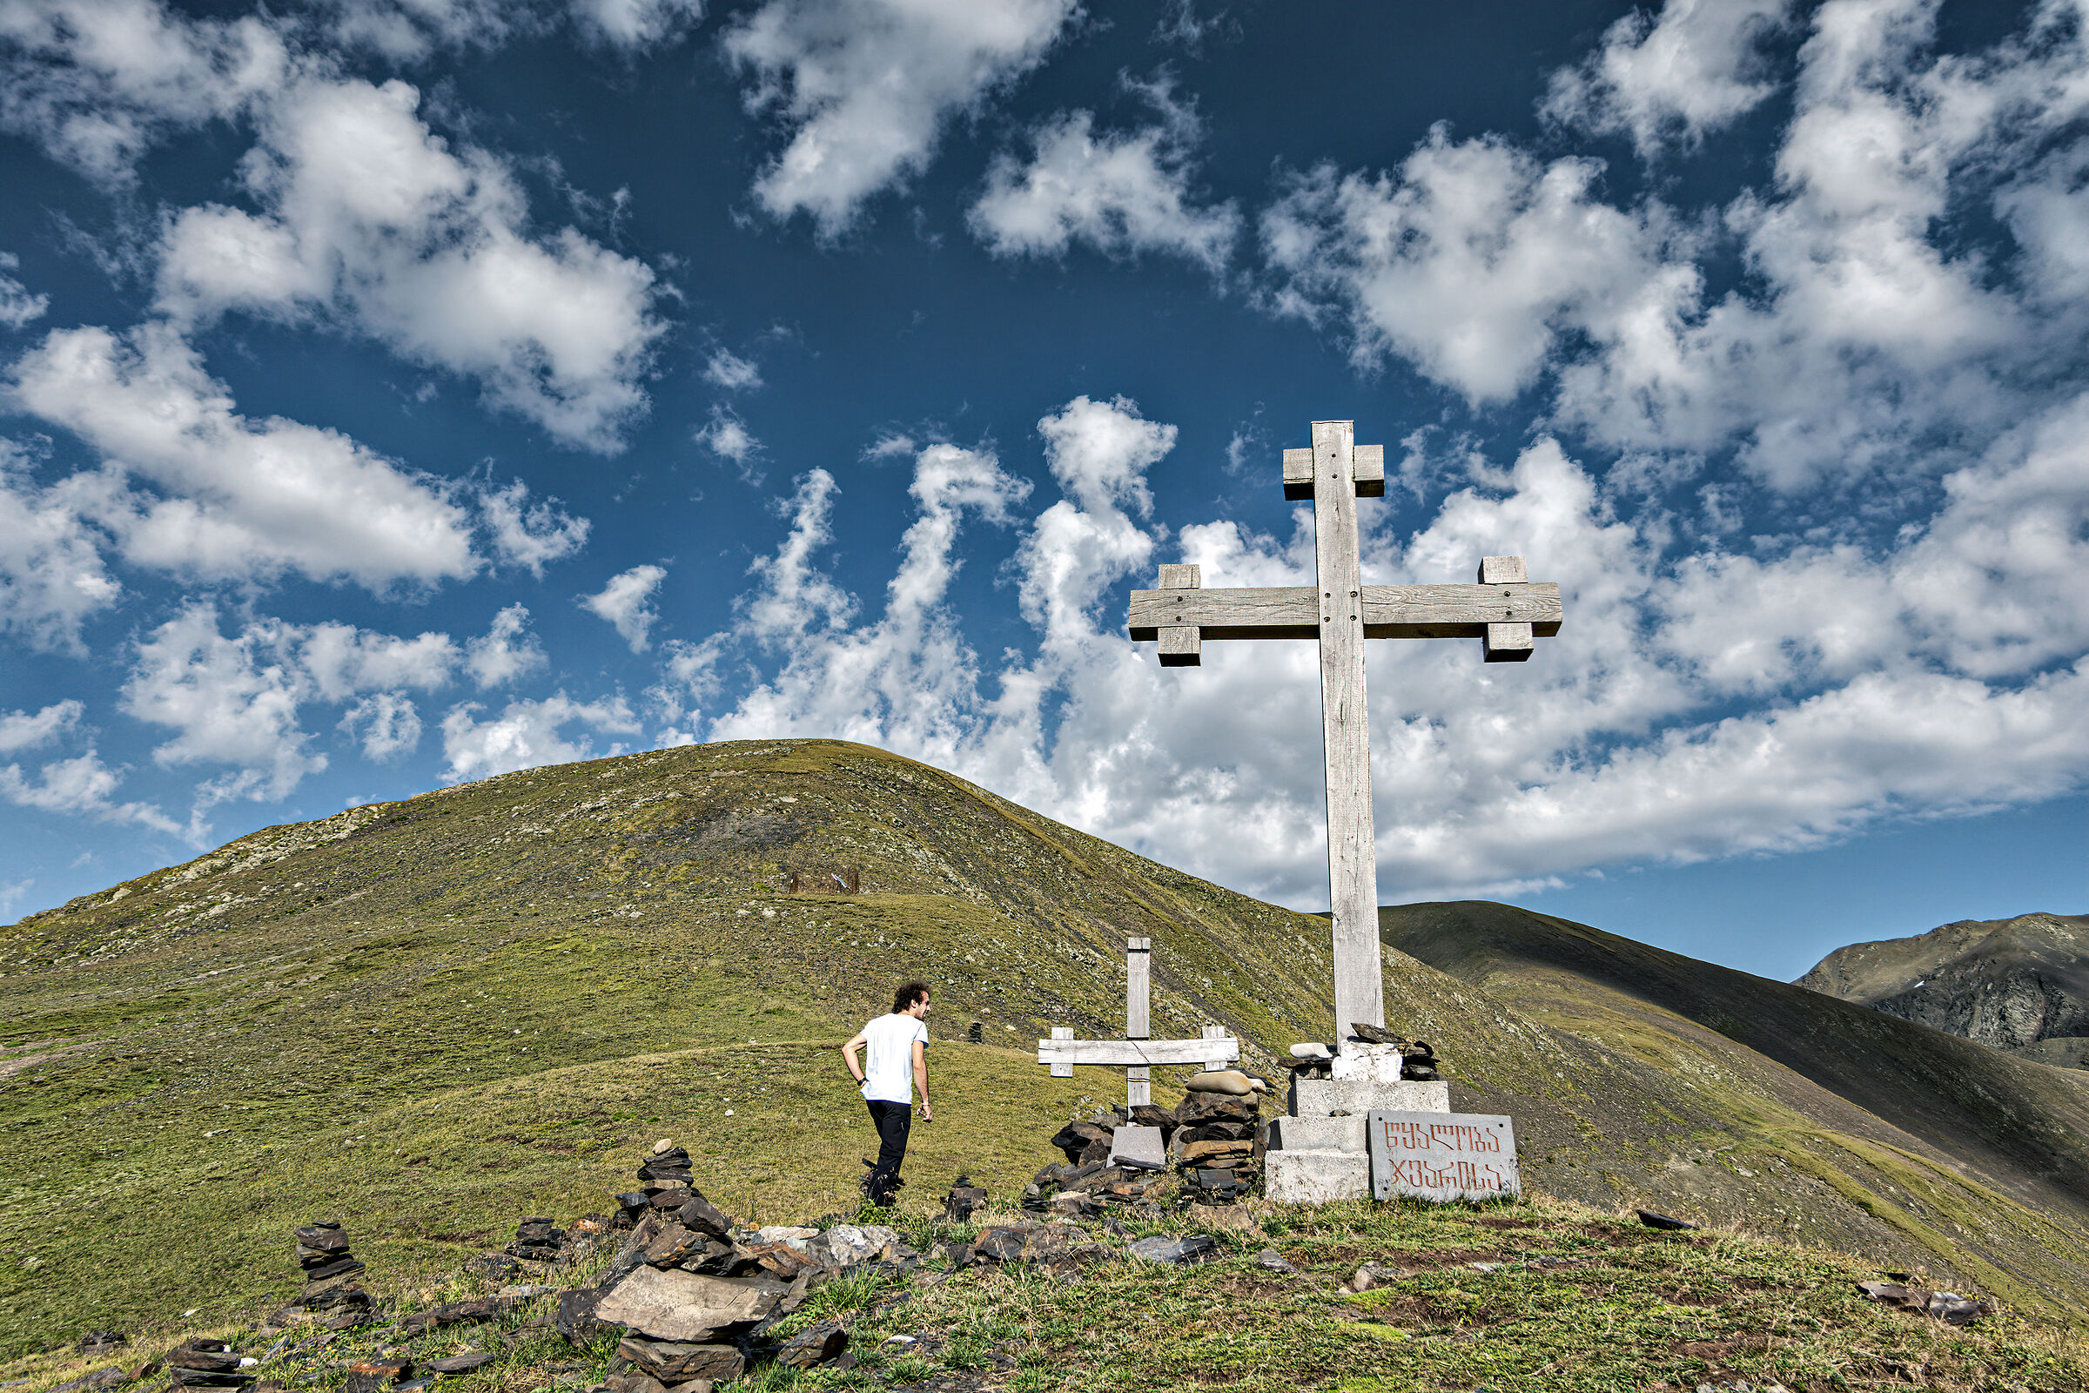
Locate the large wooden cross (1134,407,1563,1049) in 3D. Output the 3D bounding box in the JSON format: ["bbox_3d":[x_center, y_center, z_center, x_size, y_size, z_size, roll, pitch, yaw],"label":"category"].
[{"bbox_3d":[2.106,0.150,9.730,2.998,4.512,0.289,-1,-19,6],"label":"large wooden cross"}]

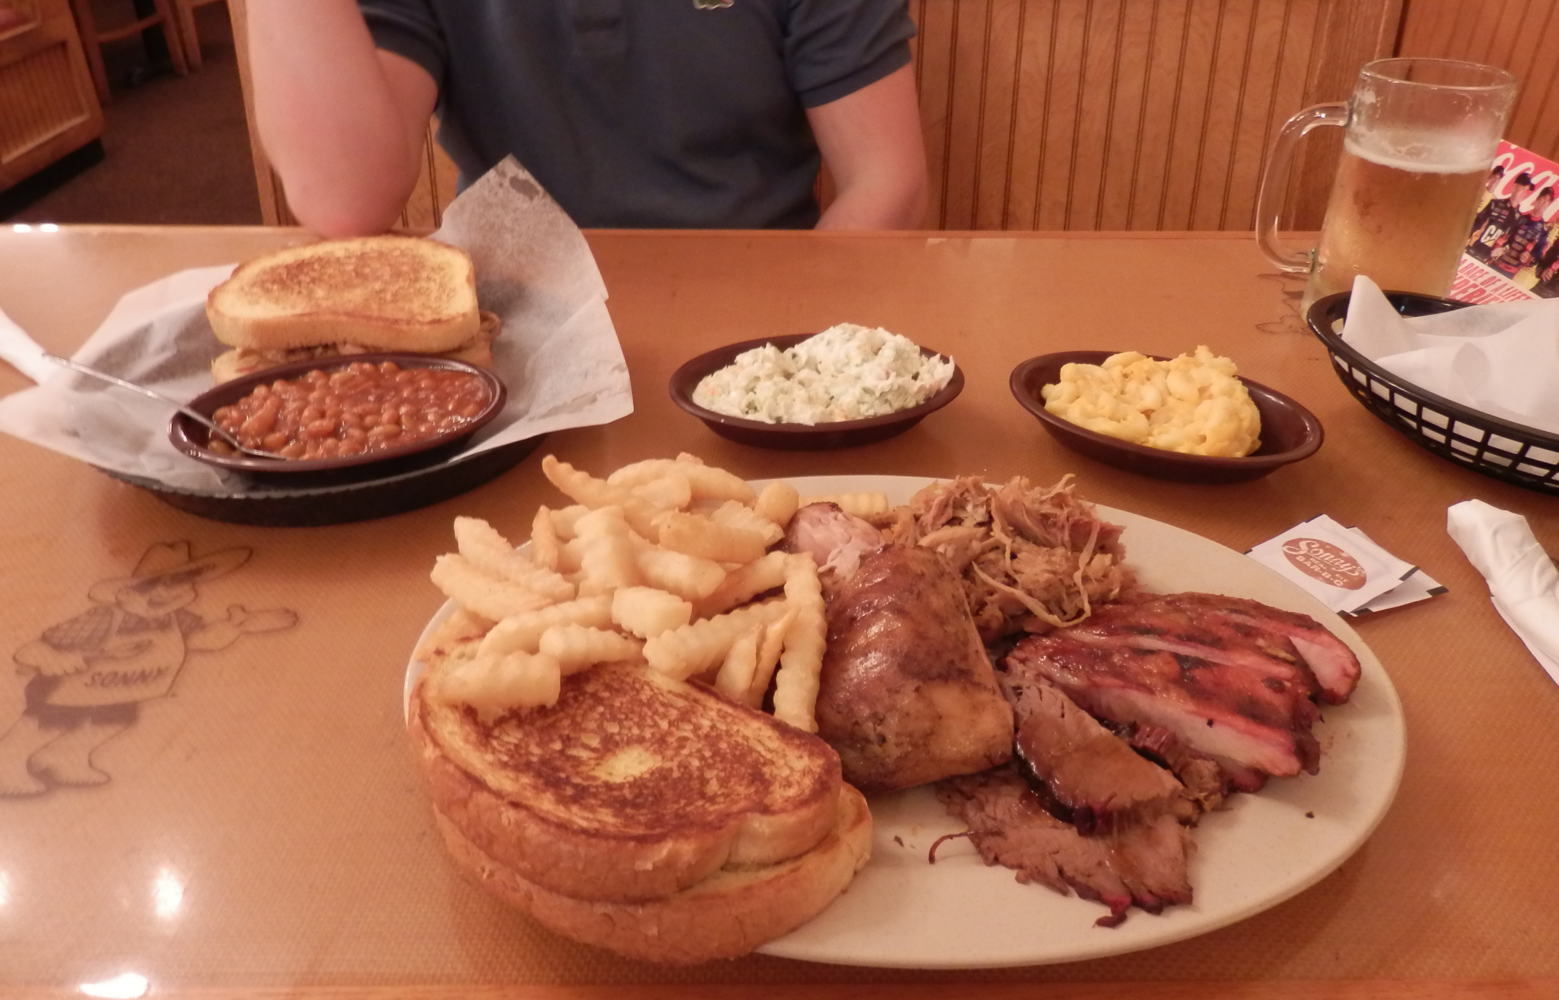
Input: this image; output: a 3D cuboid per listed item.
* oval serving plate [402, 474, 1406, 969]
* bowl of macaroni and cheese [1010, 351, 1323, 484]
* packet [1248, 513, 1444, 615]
[{"bbox_3d":[0.044,0.070,0.427,0.362,0.027,0.255,1,34,1],"label":"oval serving plate"},{"bbox_3d":[0.198,-0.039,0.591,0.159,0.027,0.111,15,37,21],"label":"bowl of macaroni and cheese"},{"bbox_3d":[0.250,0.032,0.503,0.074,0.007,0.061,-20,39,-28],"label":"packet"}]

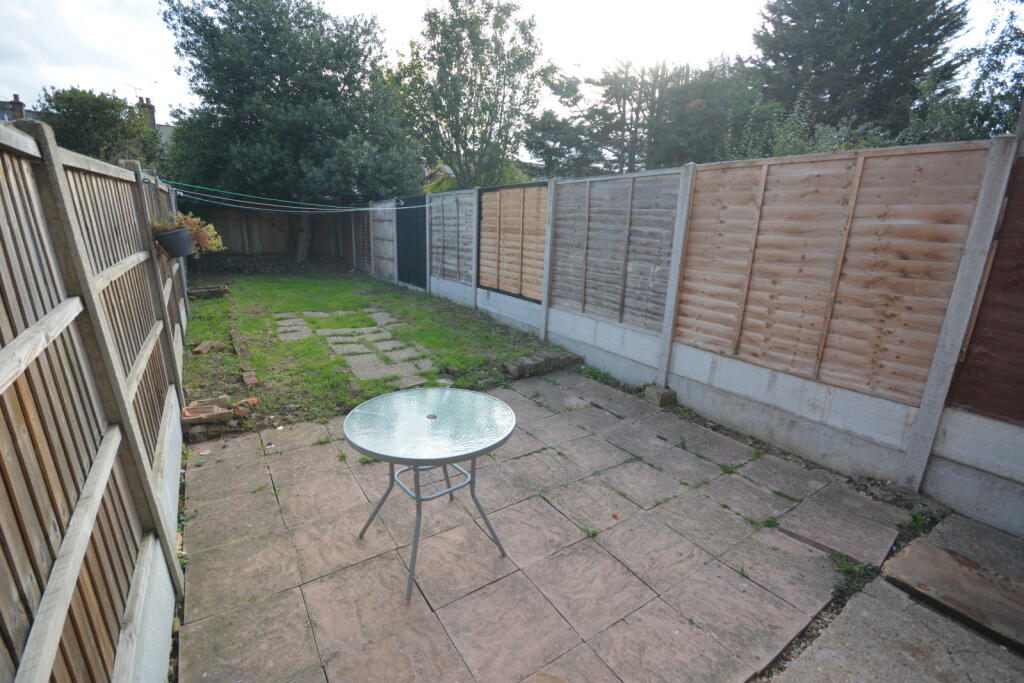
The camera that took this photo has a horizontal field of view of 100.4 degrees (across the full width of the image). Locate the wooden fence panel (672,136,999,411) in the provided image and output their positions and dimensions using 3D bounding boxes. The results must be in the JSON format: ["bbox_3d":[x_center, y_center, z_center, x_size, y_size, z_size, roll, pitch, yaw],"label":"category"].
[{"bbox_3d":[2.093,-0.555,3.218,0.050,1.556,1.830,-6,15,-33],"label":"wooden fence panel"}]

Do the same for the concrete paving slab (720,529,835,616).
[{"bbox_3d":[1.374,1.167,2.170,0.450,0.040,0.450,-6,16,-35],"label":"concrete paving slab"}]

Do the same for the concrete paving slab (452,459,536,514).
[{"bbox_3d":[-0.145,0.941,2.689,0.445,0.040,0.445,-7,16,-33],"label":"concrete paving slab"}]

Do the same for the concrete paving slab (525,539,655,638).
[{"bbox_3d":[0.349,1.128,1.964,0.447,0.050,0.442,-7,16,-33],"label":"concrete paving slab"}]

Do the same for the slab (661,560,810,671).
[{"bbox_3d":[0.962,1.174,1.854,0.445,0.050,0.420,-7,16,-33],"label":"slab"}]

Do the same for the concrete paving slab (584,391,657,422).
[{"bbox_3d":[1.085,0.672,4.024,0.450,0.050,0.450,-7,16,-33],"label":"concrete paving slab"}]

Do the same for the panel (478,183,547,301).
[{"bbox_3d":[0.008,-1.556,6.671,0.050,1.680,1.820,-7,16,-35],"label":"panel"}]

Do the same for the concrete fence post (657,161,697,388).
[{"bbox_3d":[1.555,-0.529,4.035,0.110,2.143,0.100,-6,15,-33],"label":"concrete fence post"}]

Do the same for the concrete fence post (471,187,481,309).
[{"bbox_3d":[-0.592,-1.547,7.245,0.120,1.971,0.100,-7,16,-33],"label":"concrete fence post"}]

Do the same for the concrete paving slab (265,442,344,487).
[{"bbox_3d":[-1.389,0.845,2.929,0.445,0.040,0.445,-7,16,-33],"label":"concrete paving slab"}]

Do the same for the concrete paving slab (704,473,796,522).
[{"bbox_3d":[1.507,1.015,2.772,0.450,0.040,0.450,-7,16,-34],"label":"concrete paving slab"}]

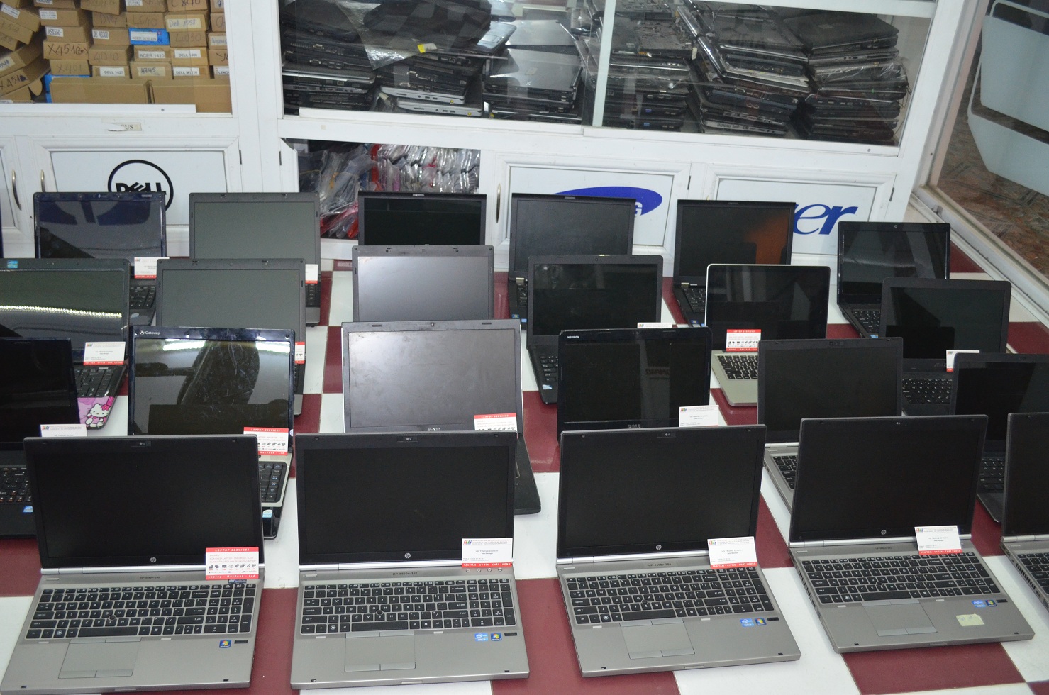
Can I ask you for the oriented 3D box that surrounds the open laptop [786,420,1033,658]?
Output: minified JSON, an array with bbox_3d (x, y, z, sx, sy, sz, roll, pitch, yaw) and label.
[{"bbox_3d":[0.691,0.318,1.698,0.376,0.262,0.335,0,32,-8],"label":"open laptop"}]

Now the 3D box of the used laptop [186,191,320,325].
[{"bbox_3d":[-0.697,-0.228,2.460,0.339,0.220,0.350,-1,32,-10],"label":"used laptop"}]

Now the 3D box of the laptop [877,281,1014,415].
[{"bbox_3d":[1.058,0.009,2.303,0.351,0.225,0.334,0,32,-7],"label":"laptop"}]

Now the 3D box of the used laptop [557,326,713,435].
[{"bbox_3d":[0.251,0.149,1.935,0.334,0.247,0.342,-1,32,-10],"label":"used laptop"}]

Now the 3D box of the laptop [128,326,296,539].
[{"bbox_3d":[-0.615,0.155,1.822,0.326,0.239,0.362,1,31,-6],"label":"laptop"}]

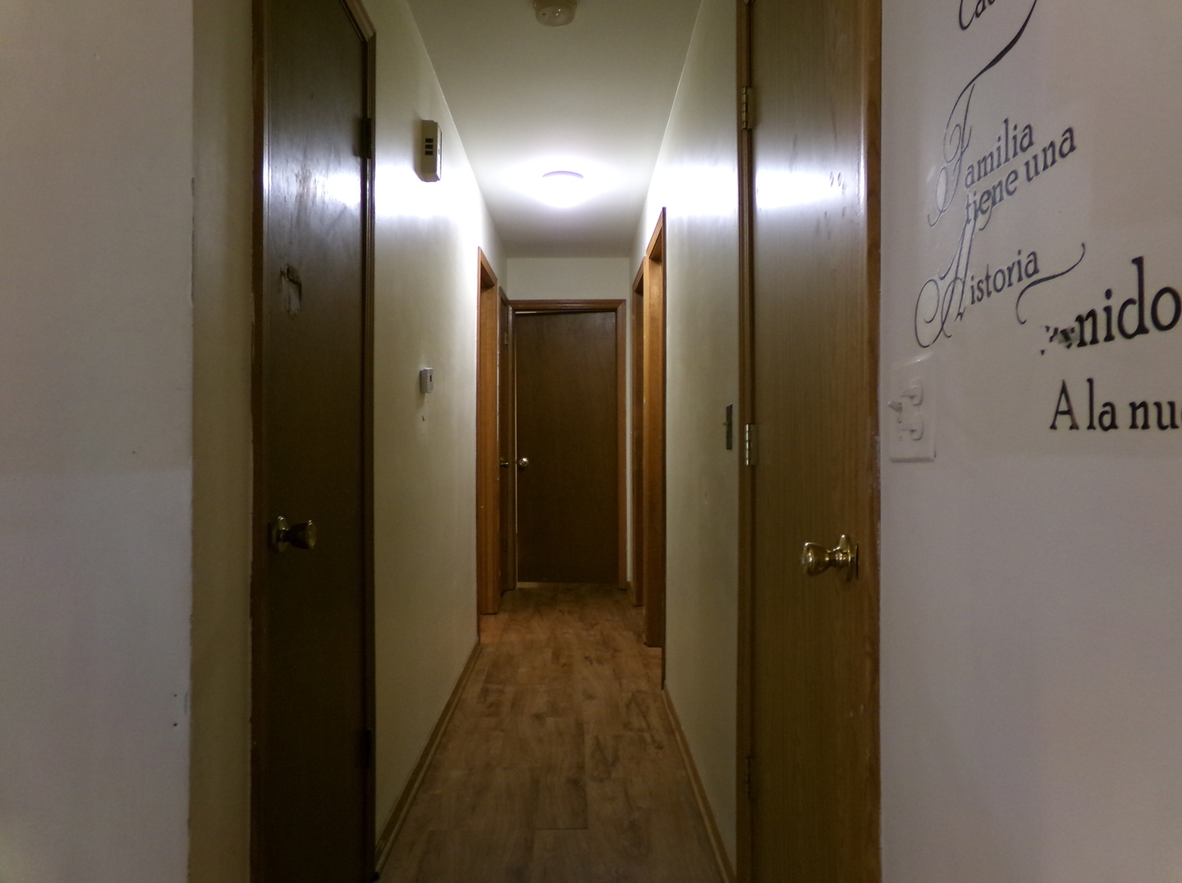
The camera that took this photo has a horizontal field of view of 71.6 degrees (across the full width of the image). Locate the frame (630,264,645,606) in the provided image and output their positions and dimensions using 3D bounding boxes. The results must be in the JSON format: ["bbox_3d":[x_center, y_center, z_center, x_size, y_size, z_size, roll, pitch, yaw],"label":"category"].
[{"bbox_3d":[0.345,0.029,5.017,0.130,2.120,0.855,0,0,-1],"label":"frame"}]

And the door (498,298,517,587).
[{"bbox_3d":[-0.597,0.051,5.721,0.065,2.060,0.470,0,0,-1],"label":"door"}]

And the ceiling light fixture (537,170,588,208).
[{"bbox_3d":[-0.142,-1.278,4.165,0.255,0.110,0.255,0,0,-1],"label":"ceiling light fixture"}]

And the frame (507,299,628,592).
[{"bbox_3d":[-0.176,0.026,6.028,0.866,2.120,0.120,0,0,-1],"label":"frame"}]

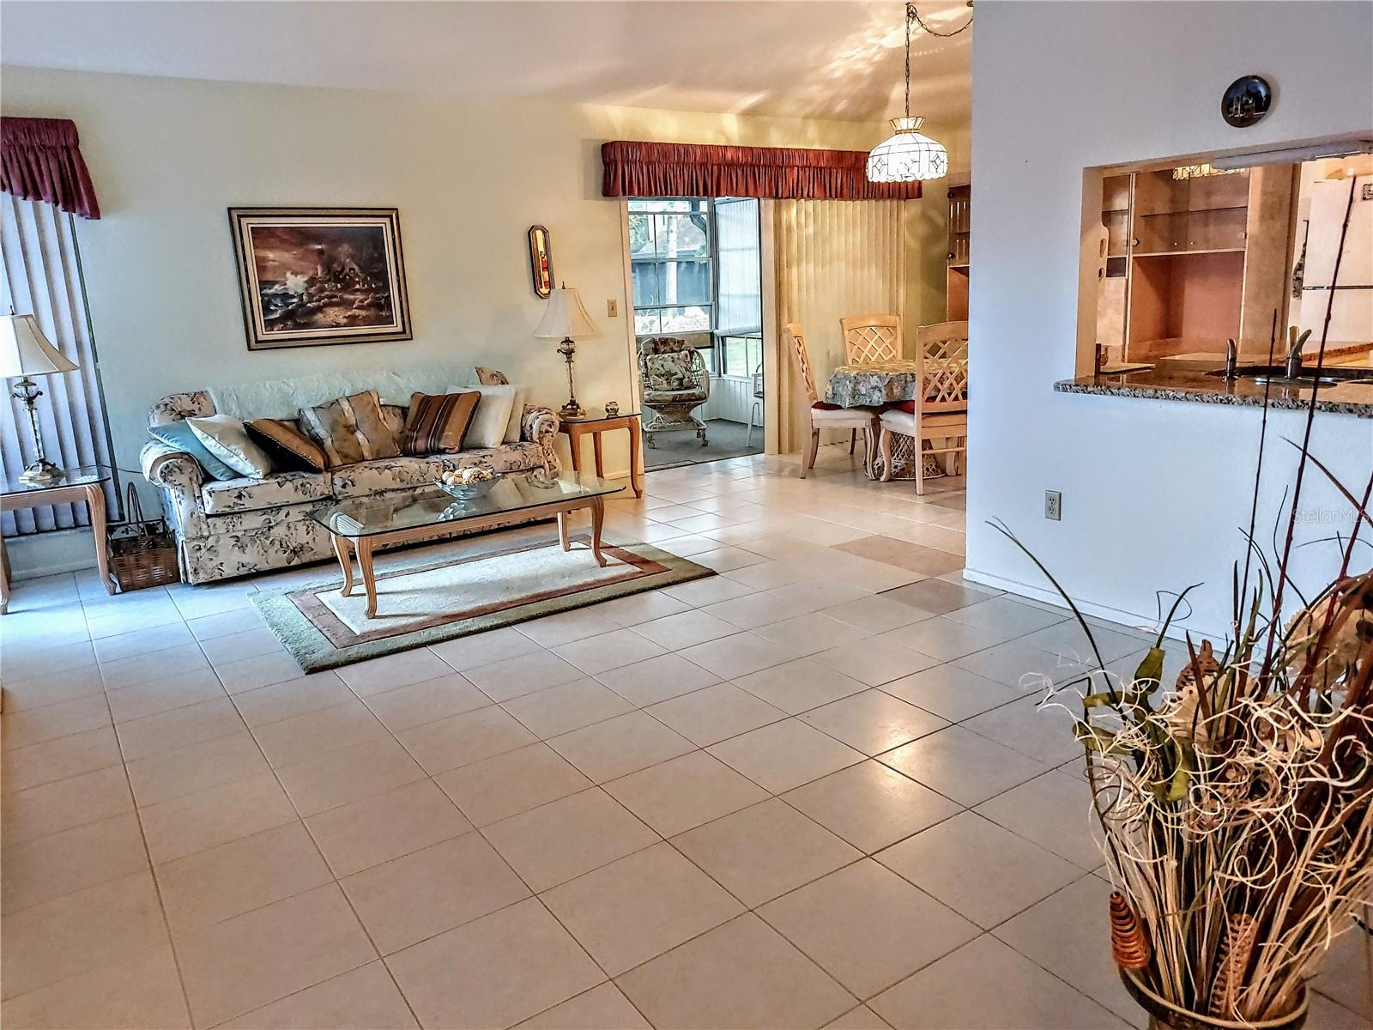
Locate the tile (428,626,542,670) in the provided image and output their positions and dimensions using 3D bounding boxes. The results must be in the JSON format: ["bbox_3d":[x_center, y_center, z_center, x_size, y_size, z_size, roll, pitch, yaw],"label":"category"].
[{"bbox_3d":[-0.755,0.505,3.564,0.335,0.010,0.335,-11,16,-33],"label":"tile"}]

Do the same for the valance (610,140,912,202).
[{"bbox_3d":[0.680,-2.502,7.025,2.898,0.354,0.152,-11,16,-33],"label":"valance"}]

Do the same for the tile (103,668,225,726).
[{"bbox_3d":[-1.801,0.624,3.305,0.336,0.010,0.336,-11,16,-33],"label":"tile"}]

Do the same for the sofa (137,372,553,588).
[{"bbox_3d":[-1.803,-0.296,5.212,2.056,0.843,0.883,-11,16,-33],"label":"sofa"}]

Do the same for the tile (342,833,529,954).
[{"bbox_3d":[-0.564,0.840,2.137,0.336,0.010,0.336,-11,16,-33],"label":"tile"}]

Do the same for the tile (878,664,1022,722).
[{"bbox_3d":[0.841,0.559,3.035,0.335,0.010,0.335,-11,16,-33],"label":"tile"}]

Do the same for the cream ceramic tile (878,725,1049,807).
[{"bbox_3d":[0.742,0.673,2.563,0.333,0.010,0.330,-11,16,-33],"label":"cream ceramic tile"}]

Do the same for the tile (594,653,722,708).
[{"bbox_3d":[-0.098,0.560,3.207,0.335,0.010,0.335,-11,16,-33],"label":"tile"}]

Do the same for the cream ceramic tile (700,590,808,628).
[{"bbox_3d":[0.278,0.388,3.825,0.333,0.010,0.330,-11,16,-33],"label":"cream ceramic tile"}]

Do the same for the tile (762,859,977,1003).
[{"bbox_3d":[0.375,0.850,1.982,0.333,0.010,0.333,-11,16,-33],"label":"tile"}]

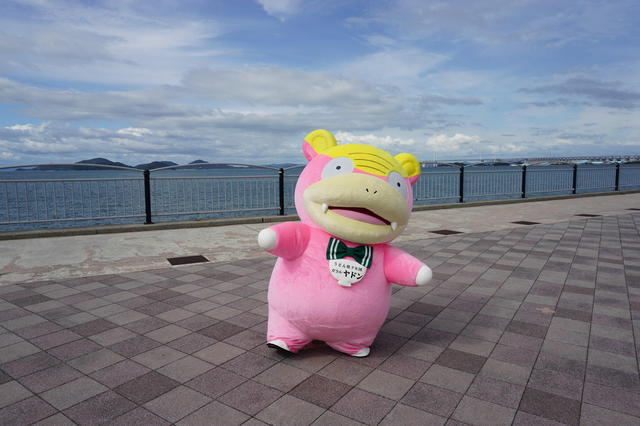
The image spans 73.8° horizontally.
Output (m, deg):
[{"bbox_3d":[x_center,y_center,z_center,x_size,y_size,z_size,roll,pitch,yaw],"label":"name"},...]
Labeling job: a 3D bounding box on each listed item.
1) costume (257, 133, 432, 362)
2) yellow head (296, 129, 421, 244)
[{"bbox_3d":[0.191,0.266,3.200,1.280,1.660,0.950,10,3,-16],"label":"costume"},{"bbox_3d":[0.258,-0.171,3.100,0.860,0.700,0.760,13,2,-15],"label":"yellow head"}]

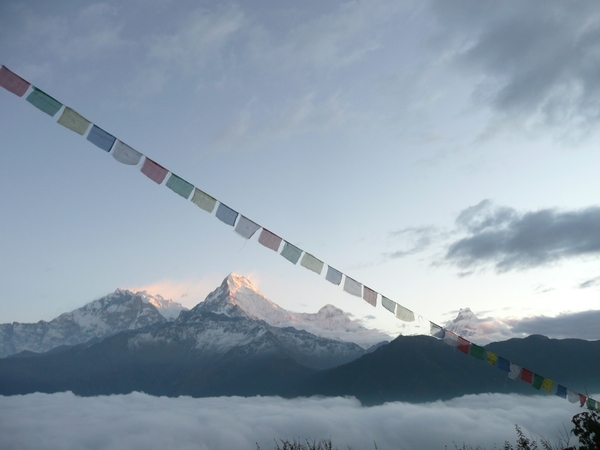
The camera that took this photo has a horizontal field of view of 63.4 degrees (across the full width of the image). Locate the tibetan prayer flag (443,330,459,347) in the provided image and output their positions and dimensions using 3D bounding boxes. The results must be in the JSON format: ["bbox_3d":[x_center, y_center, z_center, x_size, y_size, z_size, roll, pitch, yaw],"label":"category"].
[{"bbox_3d":[1.876,1.407,6.031,0.249,0.152,0.020,26,-29,-26],"label":"tibetan prayer flag"}]

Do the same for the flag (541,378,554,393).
[{"bbox_3d":[3.517,2.279,6.865,0.241,0.159,0.025,26,-32,-24],"label":"flag"}]

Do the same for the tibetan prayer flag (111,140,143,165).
[{"bbox_3d":[-1.569,-0.651,4.424,0.250,0.169,0.025,33,-43,-21],"label":"tibetan prayer flag"}]

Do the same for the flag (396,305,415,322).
[{"bbox_3d":[1.241,1.043,5.703,0.254,0.169,0.025,29,-42,-23],"label":"flag"}]

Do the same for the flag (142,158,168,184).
[{"bbox_3d":[-1.358,-0.499,4.519,0.245,0.169,0.025,33,-43,-21],"label":"flag"}]

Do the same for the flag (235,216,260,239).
[{"bbox_3d":[-0.538,0.034,4.906,0.248,0.169,0.025,32,-42,-21],"label":"flag"}]

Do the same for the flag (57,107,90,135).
[{"bbox_3d":[-1.933,-0.886,4.156,0.240,0.161,0.020,34,-33,-21],"label":"flag"}]

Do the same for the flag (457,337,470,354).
[{"bbox_3d":[2.064,1.519,6.124,0.237,0.157,0.020,30,-31,-23],"label":"flag"}]

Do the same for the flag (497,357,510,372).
[{"bbox_3d":[2.723,1.859,6.468,0.253,0.150,0.020,26,-29,-26],"label":"flag"}]

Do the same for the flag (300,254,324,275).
[{"bbox_3d":[0.133,0.408,5.156,0.248,0.156,0.020,31,-31,-23],"label":"flag"}]

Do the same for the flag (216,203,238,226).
[{"bbox_3d":[-0.714,-0.104,4.739,0.226,0.153,0.020,32,-32,-22],"label":"flag"}]

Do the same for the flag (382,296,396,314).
[{"bbox_3d":[1.029,0.926,5.602,0.236,0.169,0.025,30,-42,-22],"label":"flag"}]

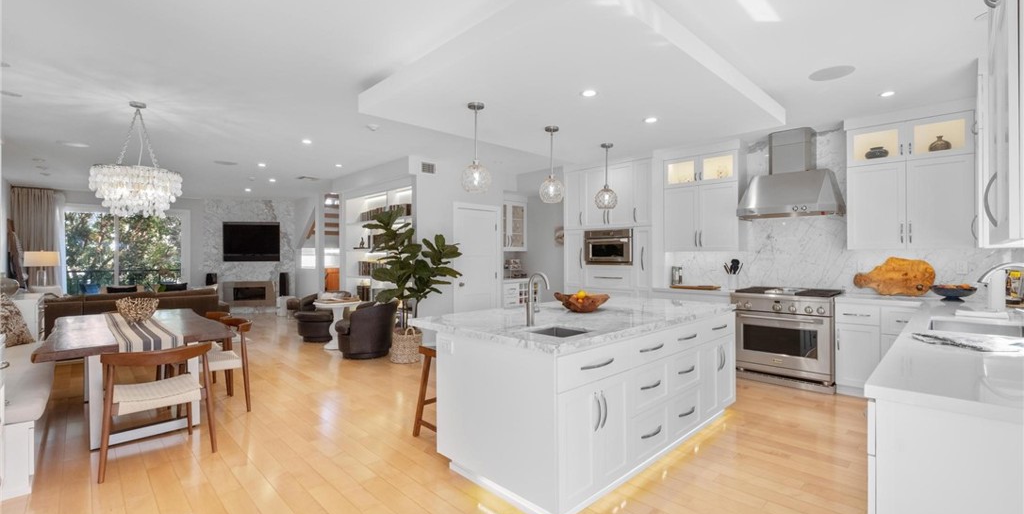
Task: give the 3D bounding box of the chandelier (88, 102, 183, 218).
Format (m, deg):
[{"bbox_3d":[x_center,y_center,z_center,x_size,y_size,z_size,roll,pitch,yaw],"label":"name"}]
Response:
[{"bbox_3d":[-3.237,-0.833,3.687,0.610,0.980,0.610,0,0,-44],"label":"chandelier"}]

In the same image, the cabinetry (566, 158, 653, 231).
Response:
[{"bbox_3d":[1.473,-0.805,5.998,0.600,0.850,1.320,0,0,-44],"label":"cabinetry"}]

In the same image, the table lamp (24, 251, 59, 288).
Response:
[{"bbox_3d":[-8.382,0.199,7.597,0.330,0.650,0.430,0,0,45],"label":"table lamp"}]

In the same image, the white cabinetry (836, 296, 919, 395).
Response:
[{"bbox_3d":[3.512,0.869,4.078,0.580,0.900,0.620,0,0,45],"label":"white cabinetry"}]

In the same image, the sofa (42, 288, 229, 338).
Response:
[{"bbox_3d":[-5.490,0.910,6.203,0.950,0.820,2.200,0,0,45],"label":"sofa"}]

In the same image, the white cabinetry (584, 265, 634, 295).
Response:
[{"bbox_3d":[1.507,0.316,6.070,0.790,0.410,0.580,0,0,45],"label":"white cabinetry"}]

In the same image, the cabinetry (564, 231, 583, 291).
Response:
[{"bbox_3d":[0.917,0.036,6.265,0.360,0.850,0.040,0,0,45],"label":"cabinetry"}]

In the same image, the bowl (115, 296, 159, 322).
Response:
[{"bbox_3d":[-3.235,0.467,3.680,0.280,0.190,0.280,0,0,-44],"label":"bowl"}]

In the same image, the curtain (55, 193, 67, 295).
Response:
[{"bbox_3d":[-8.870,-0.004,8.383,0.120,2.550,0.250,0,0,45],"label":"curtain"}]

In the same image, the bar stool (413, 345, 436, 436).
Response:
[{"bbox_3d":[-0.449,0.984,3.154,0.440,0.660,0.370,0,0,-44],"label":"bar stool"}]

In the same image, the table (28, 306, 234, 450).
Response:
[{"bbox_3d":[-3.135,0.942,3.561,1.000,0.760,2.120,0,0,-44],"label":"table"}]

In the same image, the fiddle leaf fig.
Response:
[{"bbox_3d":[-1.230,0.139,5.430,1.150,1.550,1.000,0,0,0],"label":"fiddle leaf fig"}]

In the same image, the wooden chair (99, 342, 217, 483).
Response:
[{"bbox_3d":[-2.349,0.934,2.803,0.530,0.755,0.590,0,0,45],"label":"wooden chair"}]

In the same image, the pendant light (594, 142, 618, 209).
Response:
[{"bbox_3d":[1.006,-0.848,4.503,0.240,0.690,0.240,0,0,0],"label":"pendant light"}]

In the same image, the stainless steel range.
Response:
[{"bbox_3d":[2.942,0.837,4.544,0.700,0.940,0.914,0,0,-44],"label":"stainless steel range"}]

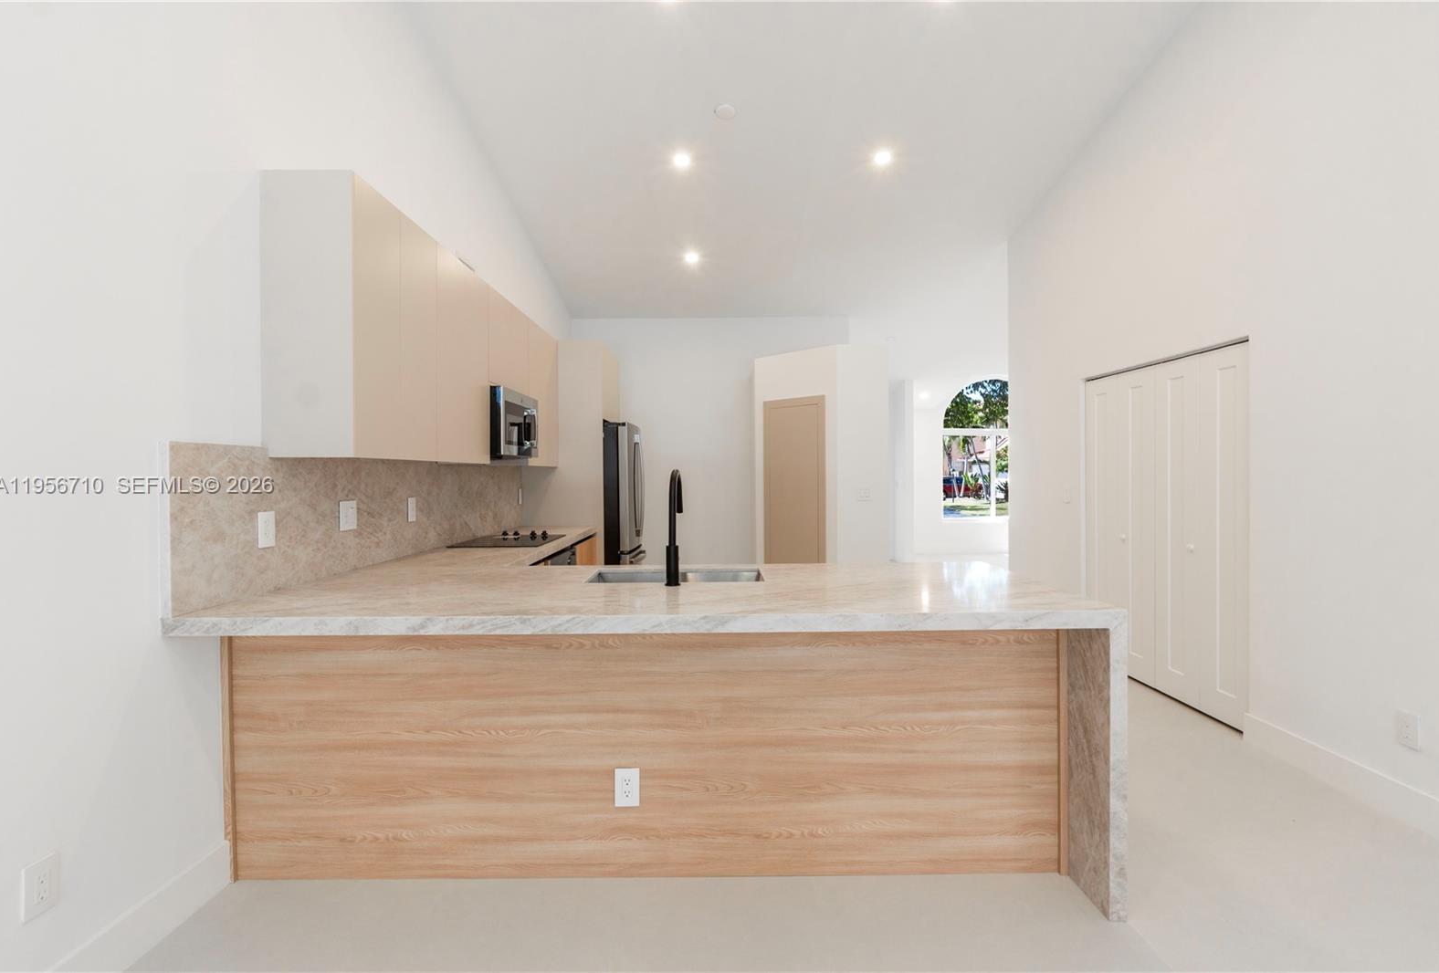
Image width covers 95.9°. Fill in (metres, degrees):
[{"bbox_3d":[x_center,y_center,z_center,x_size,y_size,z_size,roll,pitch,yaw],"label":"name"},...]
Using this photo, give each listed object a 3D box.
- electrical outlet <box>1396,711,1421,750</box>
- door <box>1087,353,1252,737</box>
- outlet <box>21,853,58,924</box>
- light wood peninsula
[{"bbox_3d":[2.566,0.908,2.421,0.009,0.124,0.079,0,1,0],"label":"electrical outlet"},{"bbox_3d":[2.623,0.246,3.930,0.040,1.955,1.390,0,1,0],"label":"door"},{"bbox_3d":[-1.622,0.963,1.554,0.009,0.124,0.079,0,1,0],"label":"outlet"},{"bbox_3d":[-0.214,0.824,2.435,2.830,0.922,1.050,0,1,0],"label":"light wood peninsula"}]

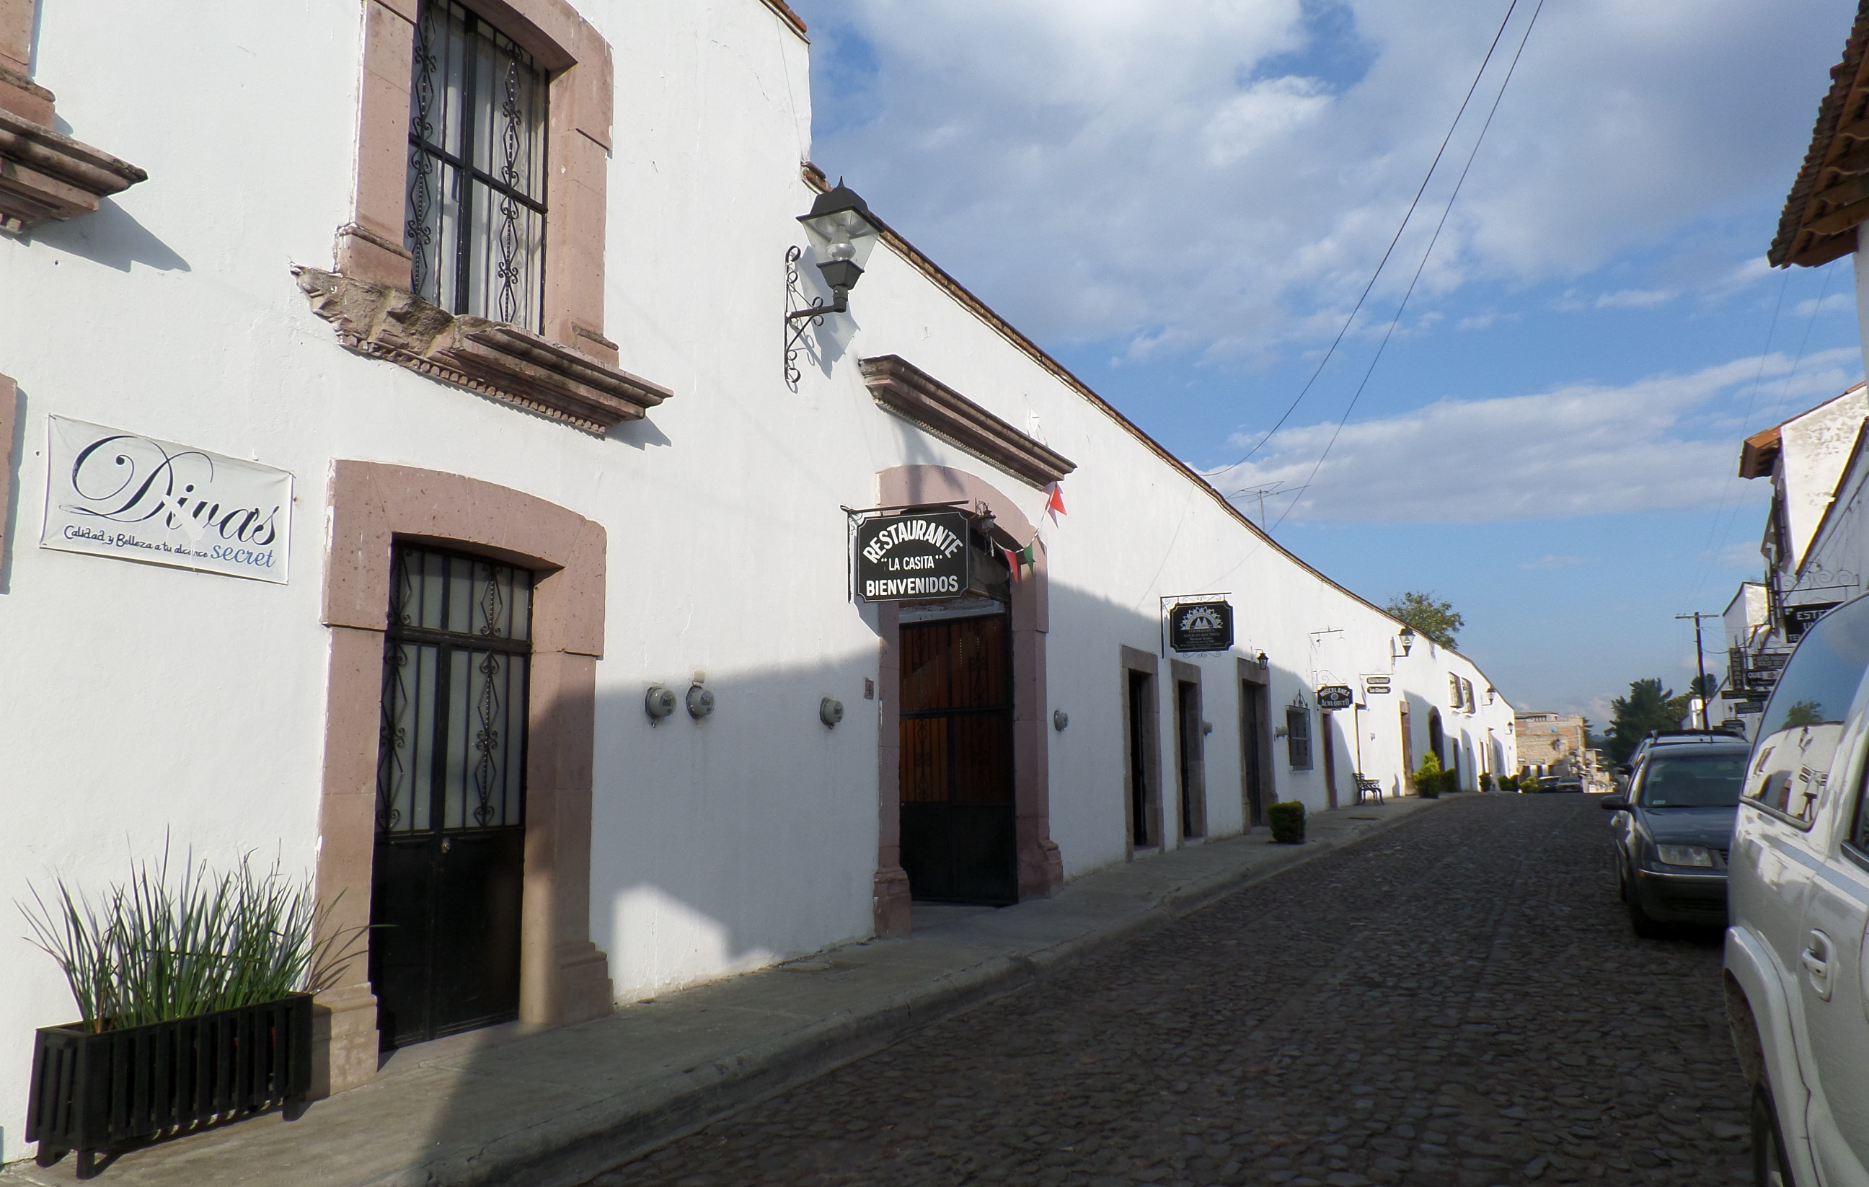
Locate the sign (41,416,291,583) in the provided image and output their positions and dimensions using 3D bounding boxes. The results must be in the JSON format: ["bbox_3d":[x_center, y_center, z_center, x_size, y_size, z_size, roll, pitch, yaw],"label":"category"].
[{"bbox_3d":[-3.079,-0.355,5.073,0.020,0.505,1.005,-5,-9,27],"label":"sign"}]

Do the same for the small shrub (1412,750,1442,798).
[{"bbox_3d":[15.287,5.663,38.602,0.950,1.450,0.950,-5,-9,27],"label":"small shrub"}]

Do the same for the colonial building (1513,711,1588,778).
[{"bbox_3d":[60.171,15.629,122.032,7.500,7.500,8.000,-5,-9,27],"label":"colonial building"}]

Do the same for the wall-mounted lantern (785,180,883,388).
[{"bbox_3d":[-0.797,-2.317,9.193,0.700,1.540,0.480,-5,-9,27],"label":"wall-mounted lantern"}]

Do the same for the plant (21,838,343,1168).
[{"bbox_3d":[-2.806,1.501,4.719,0.460,1.100,1.200,-5,-9,27],"label":"plant"}]

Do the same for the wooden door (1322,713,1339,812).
[{"bbox_3d":[8.924,3.771,28.214,0.150,2.300,1.250,-5,-9,27],"label":"wooden door"}]

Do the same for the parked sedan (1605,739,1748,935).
[{"bbox_3d":[6.780,1.982,10.430,1.760,1.490,4.450,-5,-9,27],"label":"parked sedan"}]

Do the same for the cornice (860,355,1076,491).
[{"bbox_3d":[0.493,-1.520,12.035,0.310,0.330,4.270,-5,-9,27],"label":"cornice"}]

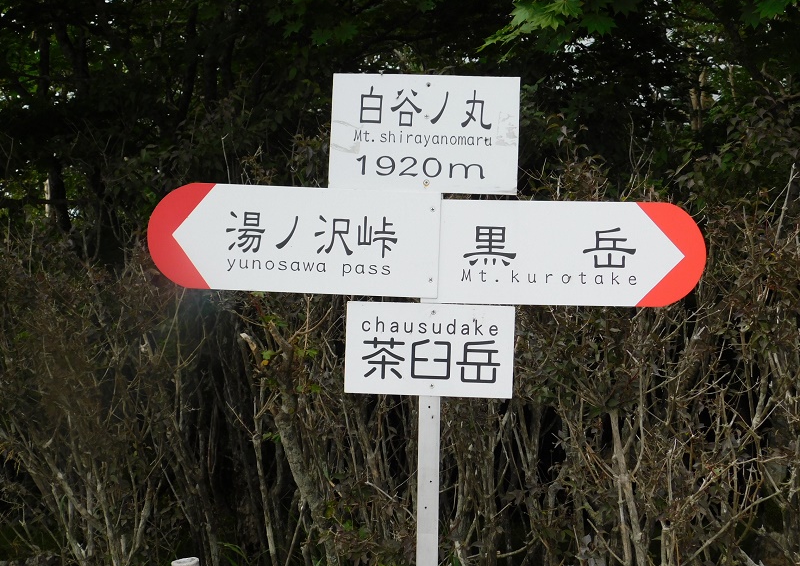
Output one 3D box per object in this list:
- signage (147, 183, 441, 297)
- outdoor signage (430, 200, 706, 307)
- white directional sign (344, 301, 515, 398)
[{"bbox_3d":[-0.223,-0.091,2.188,0.614,0.223,0.015,2,0,2],"label":"signage"},{"bbox_3d":[0.343,-0.062,2.168,0.592,0.218,0.015,1,0,2],"label":"outdoor signage"},{"bbox_3d":[0.062,0.139,2.178,0.352,0.195,0.015,2,0,2],"label":"white directional sign"}]

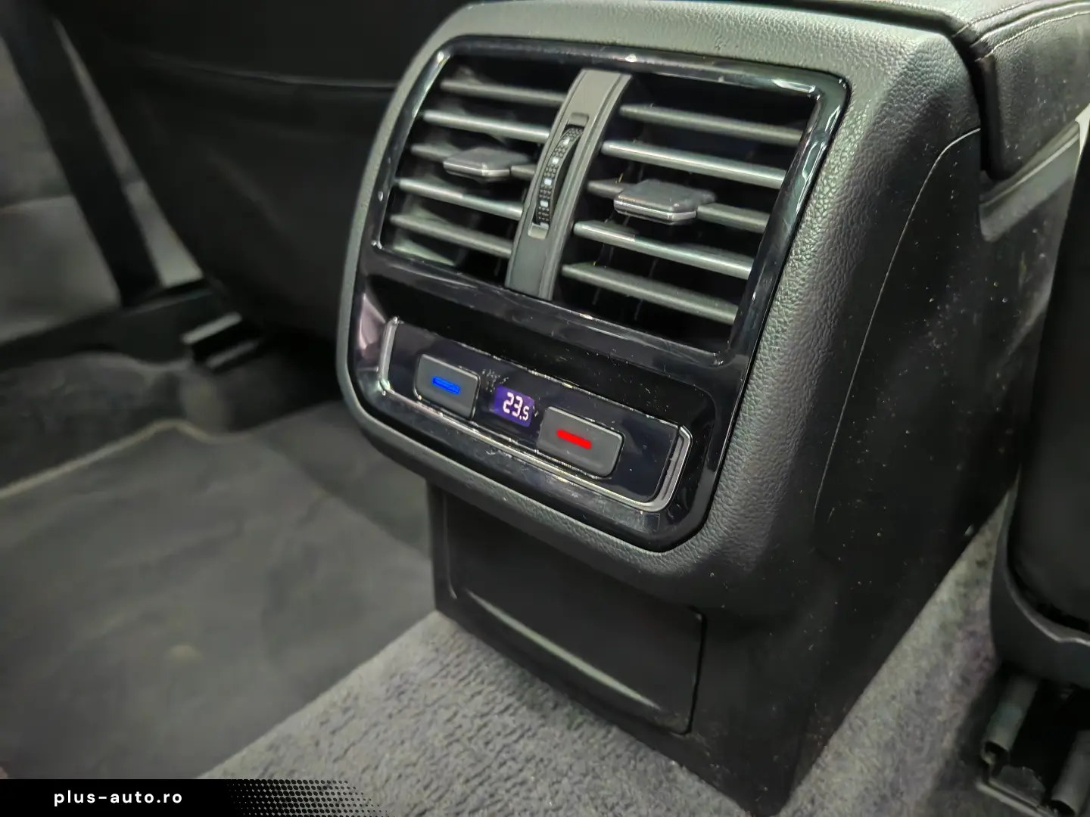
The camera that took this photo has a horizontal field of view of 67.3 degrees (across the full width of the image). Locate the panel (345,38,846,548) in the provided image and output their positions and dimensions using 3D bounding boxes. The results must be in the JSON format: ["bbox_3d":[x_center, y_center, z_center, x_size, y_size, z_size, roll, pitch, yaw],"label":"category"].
[{"bbox_3d":[0.003,-0.047,0.290,0.165,0.151,0.028,22,10,32],"label":"panel"}]

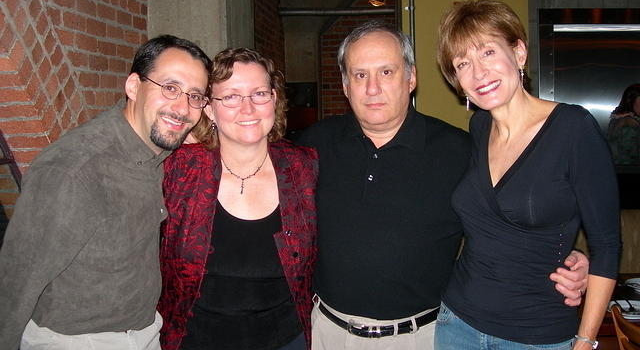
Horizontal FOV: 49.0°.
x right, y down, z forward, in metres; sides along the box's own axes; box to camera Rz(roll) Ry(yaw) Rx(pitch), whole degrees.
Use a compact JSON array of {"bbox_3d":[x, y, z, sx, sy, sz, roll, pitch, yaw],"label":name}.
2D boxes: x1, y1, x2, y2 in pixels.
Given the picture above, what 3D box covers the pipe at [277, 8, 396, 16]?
[{"bbox_3d":[0.170,-1.608,6.900,1.170,0.052,0.052,0,6,6],"label":"pipe"}]

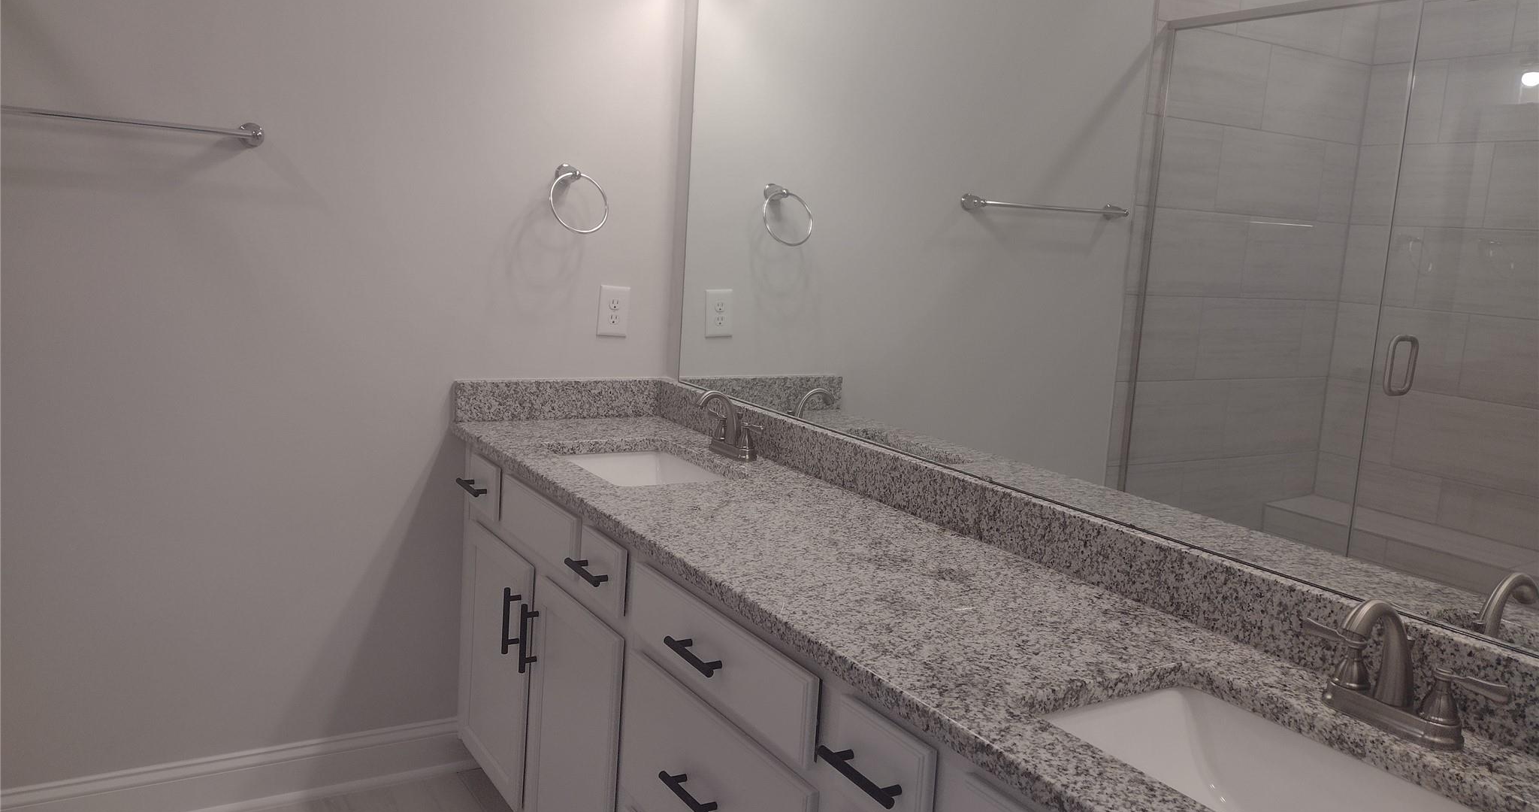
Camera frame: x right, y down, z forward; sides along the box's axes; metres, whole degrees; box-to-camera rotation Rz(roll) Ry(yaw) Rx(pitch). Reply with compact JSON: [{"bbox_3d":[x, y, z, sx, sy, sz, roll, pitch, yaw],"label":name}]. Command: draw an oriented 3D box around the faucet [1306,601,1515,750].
[{"bbox_3d":[0.680,0.286,1.345,0.150,0.152,0.246,-1,10,-31],"label":"faucet"}]

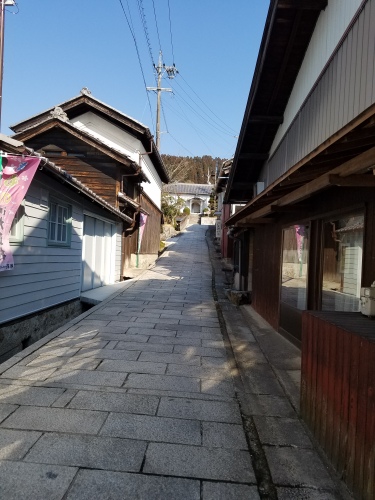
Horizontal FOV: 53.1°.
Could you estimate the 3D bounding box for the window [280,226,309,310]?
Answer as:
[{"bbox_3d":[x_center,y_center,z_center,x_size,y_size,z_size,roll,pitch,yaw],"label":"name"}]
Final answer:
[{"bbox_3d":[1.610,0.235,5.660,0.070,1.230,1.360,2,-1,0],"label":"window"}]

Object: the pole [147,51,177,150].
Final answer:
[{"bbox_3d":[-2.100,-7.400,28.500,2.200,15.200,0.700,2,-1,-3],"label":"pole"}]

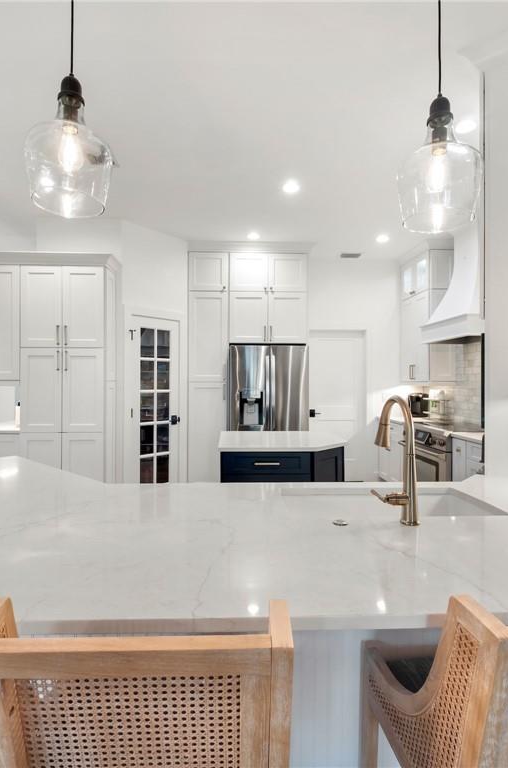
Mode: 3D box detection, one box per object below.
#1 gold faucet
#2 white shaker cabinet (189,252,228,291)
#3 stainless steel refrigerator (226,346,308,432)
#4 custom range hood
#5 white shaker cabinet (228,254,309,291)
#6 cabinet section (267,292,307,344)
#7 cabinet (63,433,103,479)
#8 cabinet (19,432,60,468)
[{"bbox_3d":[0.447,0.242,1.430,0.160,0.410,0.250,0,0,-7],"label":"gold faucet"},{"bbox_3d":[-0.533,-1.298,5.080,0.460,0.460,0.600,0,0,-2],"label":"white shaker cabinet"},{"bbox_3d":[0.165,0.437,5.060,0.910,1.780,0.740,0,0,-2],"label":"stainless steel refrigerator"},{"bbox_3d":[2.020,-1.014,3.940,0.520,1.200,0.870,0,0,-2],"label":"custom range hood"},{"bbox_3d":[0.151,-1.298,5.100,0.915,0.460,0.600,0,0,-2],"label":"white shaker cabinet"},{"bbox_3d":[0.376,-0.793,5.220,0.470,0.597,0.580,0,0,-2],"label":"cabinet section"},{"bbox_3d":[-1.550,0.846,3.960,0.385,0.800,0.450,0,0,-2],"label":"cabinet"},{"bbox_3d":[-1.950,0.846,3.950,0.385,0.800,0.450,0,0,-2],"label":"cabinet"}]

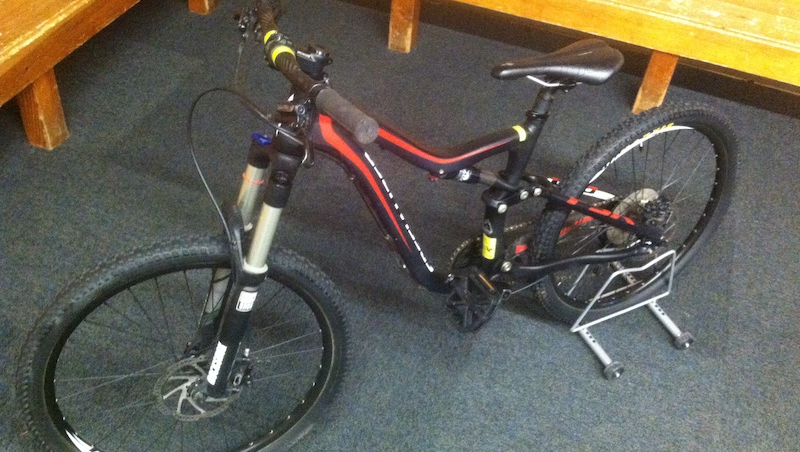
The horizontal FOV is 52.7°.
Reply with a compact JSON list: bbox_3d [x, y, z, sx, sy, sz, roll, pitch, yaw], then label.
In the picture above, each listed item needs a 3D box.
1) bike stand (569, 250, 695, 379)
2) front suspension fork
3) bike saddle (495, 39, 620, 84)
[{"bbox_3d":[0.608,0.160,2.206,0.340,0.222,0.390,-17,48,-22],"label":"bike stand"},{"bbox_3d":[-0.316,0.089,1.542,0.115,0.535,0.175,8,29,-28],"label":"front suspension fork"},{"bbox_3d":[0.309,-0.314,1.635,0.288,0.070,0.142,-17,41,-22],"label":"bike saddle"}]

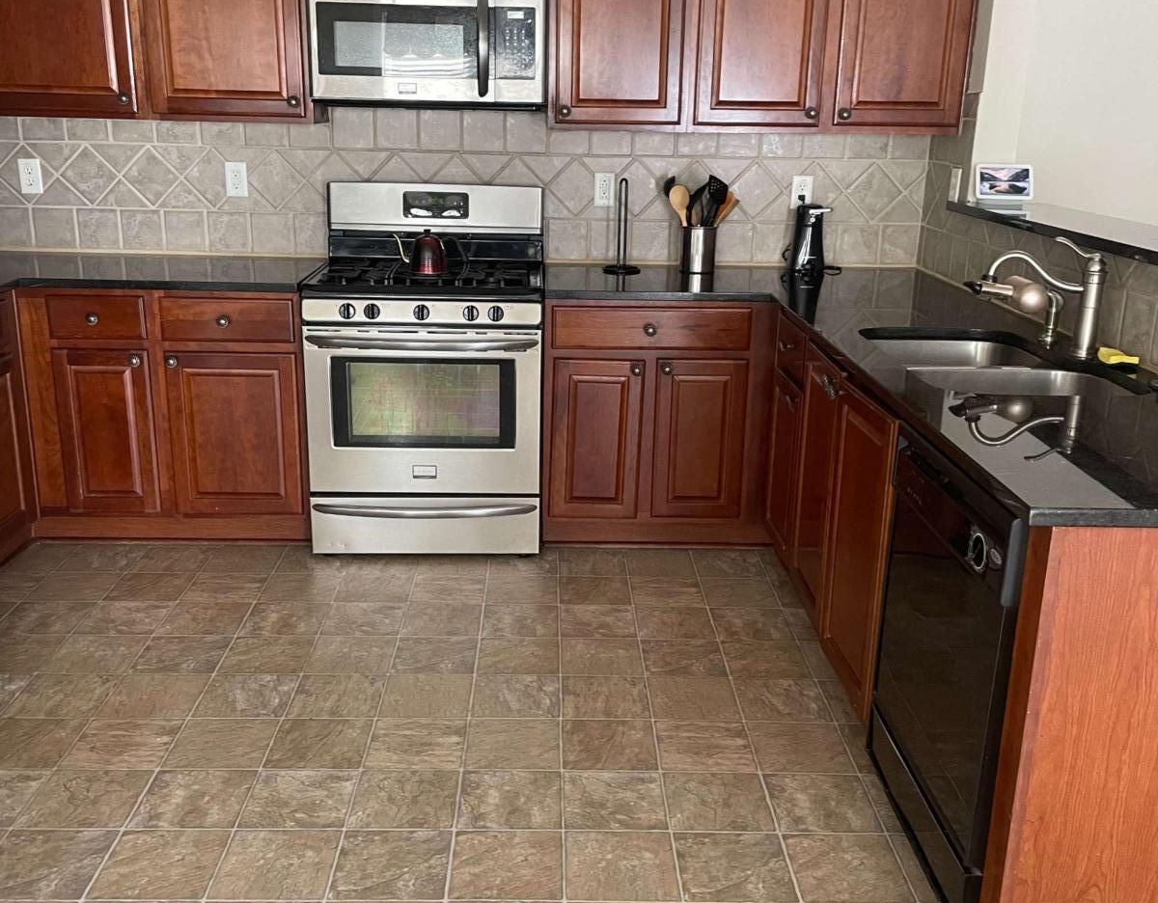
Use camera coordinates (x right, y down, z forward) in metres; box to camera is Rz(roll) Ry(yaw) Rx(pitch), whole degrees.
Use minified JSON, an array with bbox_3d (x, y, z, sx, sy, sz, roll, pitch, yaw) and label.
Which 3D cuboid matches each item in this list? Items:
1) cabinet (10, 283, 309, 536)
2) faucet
[{"bbox_3d":[-1.357,-0.177,4.083,0.896,0.867,0.623,1,17,-1],"label":"cabinet"},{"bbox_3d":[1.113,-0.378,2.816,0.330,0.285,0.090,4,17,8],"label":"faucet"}]

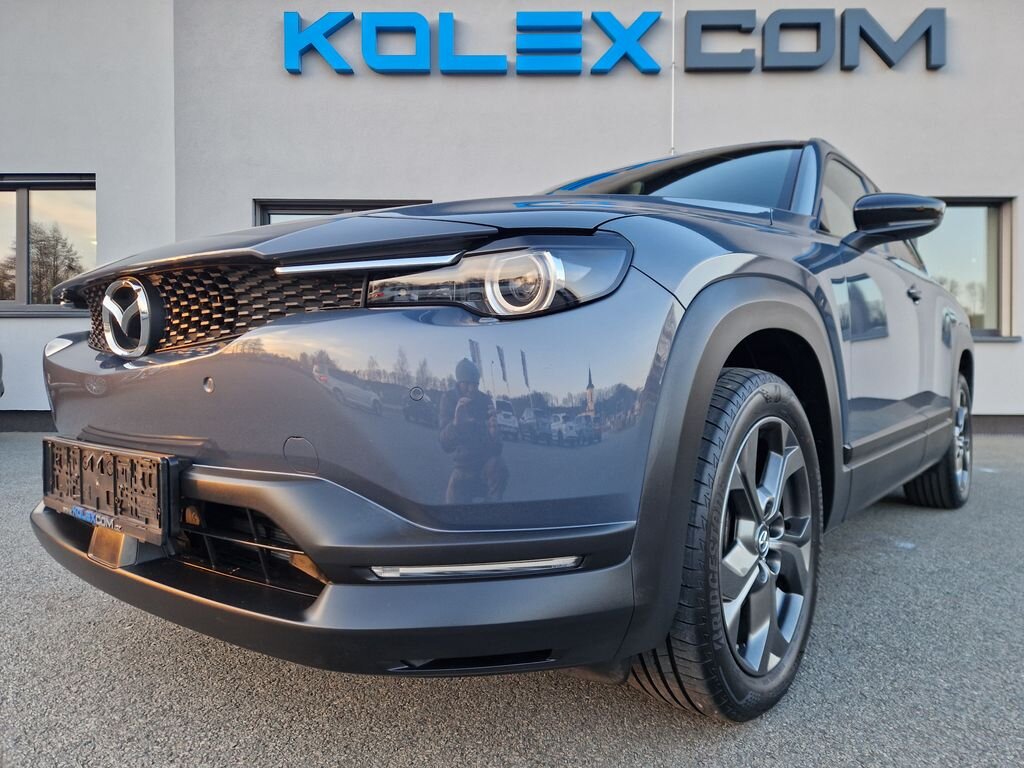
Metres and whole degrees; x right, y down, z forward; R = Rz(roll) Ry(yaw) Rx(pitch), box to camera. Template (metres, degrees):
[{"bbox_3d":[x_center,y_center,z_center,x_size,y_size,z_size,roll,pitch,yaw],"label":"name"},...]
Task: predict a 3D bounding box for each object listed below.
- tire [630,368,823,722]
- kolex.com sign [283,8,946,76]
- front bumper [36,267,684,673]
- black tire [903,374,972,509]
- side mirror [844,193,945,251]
[{"bbox_3d":[0.444,0.307,1.416,0.220,0.690,0.690,0,1,40],"label":"tire"},{"bbox_3d":[1.148,-3.840,7.630,7.360,0.635,0.120,0,1,0],"label":"kolex.com sign"},{"bbox_3d":[-0.556,0.134,1.453,1.770,0.660,0.610,0,1,40],"label":"front bumper"},{"bbox_3d":[2.149,0.270,3.426,0.220,0.690,0.690,0,1,40],"label":"black tire"},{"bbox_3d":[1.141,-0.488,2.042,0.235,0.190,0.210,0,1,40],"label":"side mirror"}]

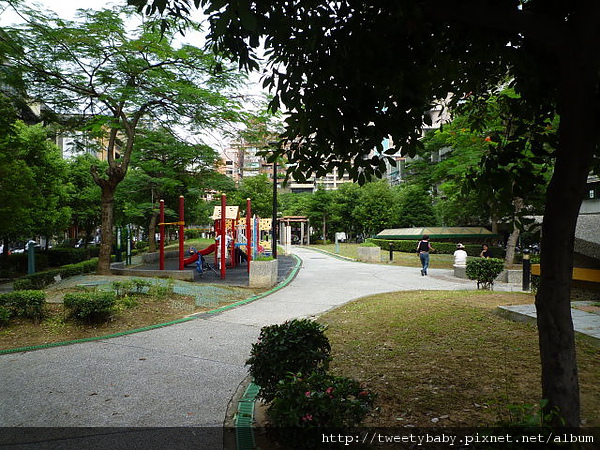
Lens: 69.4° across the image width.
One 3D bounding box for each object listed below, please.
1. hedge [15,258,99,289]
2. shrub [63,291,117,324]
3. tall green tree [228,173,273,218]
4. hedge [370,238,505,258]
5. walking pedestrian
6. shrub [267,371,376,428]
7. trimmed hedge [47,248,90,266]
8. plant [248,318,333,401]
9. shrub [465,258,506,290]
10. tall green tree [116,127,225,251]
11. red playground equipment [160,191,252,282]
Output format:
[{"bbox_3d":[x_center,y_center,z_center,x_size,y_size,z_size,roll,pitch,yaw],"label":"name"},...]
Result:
[{"bbox_3d":[-8.400,1.690,15.505,0.850,0.500,6.400,0,-1,-13],"label":"hedge"},{"bbox_3d":[-4.081,1.555,8.405,0.970,0.460,0.750,0,-1,-7],"label":"shrub"},{"bbox_3d":[-4.113,-1.010,36.075,4.200,6.800,4.200,0,-1,0],"label":"tall green tree"},{"bbox_3d":[8.800,1.543,30.216,1.100,0.880,11.000,1,-2,-34],"label":"hedge"},{"bbox_3d":[4.808,1.175,16.617,0.620,1.580,0.500,0,-1,12],"label":"walking pedestrian"},{"bbox_3d":[0.180,1.451,3.675,0.900,0.460,0.720,0,-1,0],"label":"shrub"},{"bbox_3d":[-11.754,1.643,22.010,2.200,0.880,1.100,0,-1,0],"label":"trimmed hedge"},{"bbox_3d":[-0.110,1.326,4.378,0.840,0.740,0.750,0,-1,0],"label":"plant"},{"bbox_3d":[5.309,1.422,12.410,1.000,0.900,0.850,0,-1,0],"label":"shrub"},{"bbox_3d":[-8.368,-2.085,28.094,6.700,7.800,6.200,0,-1,0],"label":"tall green tree"},{"bbox_3d":[-3.693,0.455,17.333,3.600,3.050,3.800,0,-1,-6],"label":"red playground equipment"}]

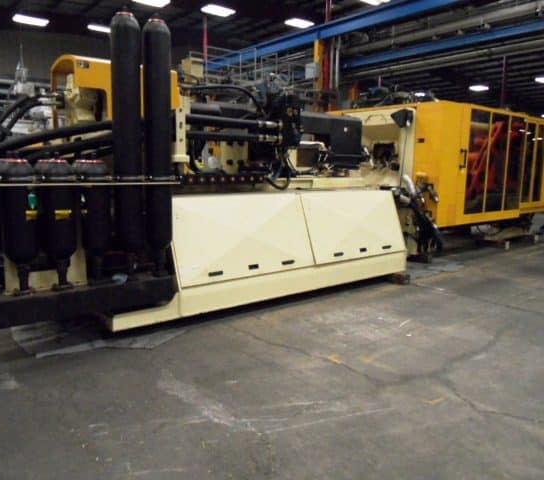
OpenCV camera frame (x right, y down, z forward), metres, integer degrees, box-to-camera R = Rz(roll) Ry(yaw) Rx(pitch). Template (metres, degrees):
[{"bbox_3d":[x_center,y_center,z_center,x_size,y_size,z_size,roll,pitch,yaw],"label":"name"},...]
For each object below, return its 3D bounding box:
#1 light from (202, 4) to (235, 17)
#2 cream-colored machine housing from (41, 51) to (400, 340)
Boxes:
[{"bbox_3d":[-2.092,-8.927,17.288,1.180,0.120,0.600,-5,10,-39],"label":"light"},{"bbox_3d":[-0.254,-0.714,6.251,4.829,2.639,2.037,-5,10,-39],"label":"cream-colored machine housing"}]

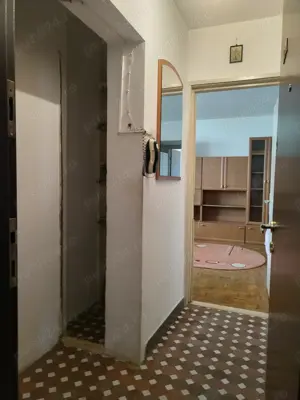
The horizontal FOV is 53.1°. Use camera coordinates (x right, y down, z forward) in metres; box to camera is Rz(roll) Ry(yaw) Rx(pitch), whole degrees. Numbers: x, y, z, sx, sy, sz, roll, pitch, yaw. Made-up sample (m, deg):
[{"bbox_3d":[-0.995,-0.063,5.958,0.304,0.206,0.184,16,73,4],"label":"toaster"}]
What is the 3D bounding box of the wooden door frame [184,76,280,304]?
[{"bbox_3d":[0.782,-0.011,2.741,0.870,2.120,0.130,3,4,22],"label":"wooden door frame"}]

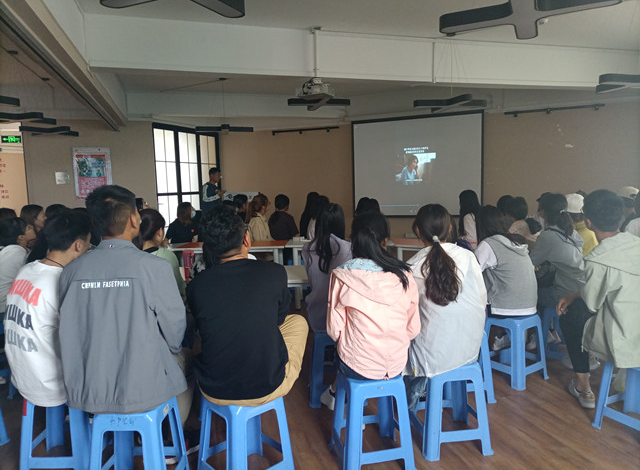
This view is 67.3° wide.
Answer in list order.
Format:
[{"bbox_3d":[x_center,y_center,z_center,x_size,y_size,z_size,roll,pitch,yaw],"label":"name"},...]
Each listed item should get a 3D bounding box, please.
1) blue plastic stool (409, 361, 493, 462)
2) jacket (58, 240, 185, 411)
[{"bbox_3d":[0.694,0.895,2.620,0.365,0.465,0.365,-2,5,-5],"label":"blue plastic stool"},{"bbox_3d":[-0.900,0.387,2.220,0.570,0.740,0.400,-2,6,-2],"label":"jacket"}]

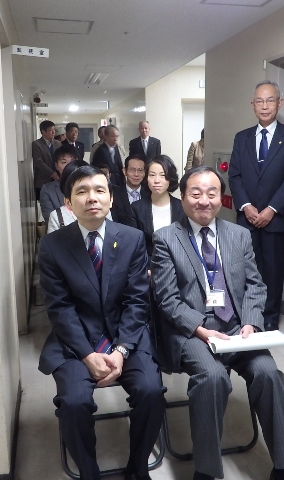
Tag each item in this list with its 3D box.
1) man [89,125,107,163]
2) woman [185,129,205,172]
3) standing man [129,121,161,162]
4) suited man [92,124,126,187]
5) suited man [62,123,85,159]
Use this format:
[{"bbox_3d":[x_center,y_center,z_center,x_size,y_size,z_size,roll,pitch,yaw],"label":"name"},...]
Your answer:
[{"bbox_3d":[-0.628,-1.140,7.756,0.500,1.645,0.320,-3,12,-11],"label":"man"},{"bbox_3d":[0.939,-0.855,6.430,0.480,1.570,0.300,0,12,5],"label":"woman"},{"bbox_3d":[0.060,-1.004,6.978,0.500,1.670,0.320,-2,12,-4],"label":"standing man"},{"bbox_3d":[-0.409,-0.793,6.202,0.500,1.585,0.340,-9,14,-33],"label":"suited man"},{"bbox_3d":[-1.051,-0.993,7.016,0.480,1.670,0.320,-3,12,-11],"label":"suited man"}]

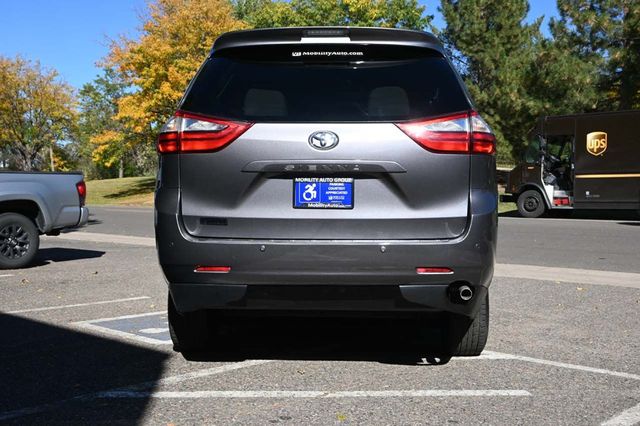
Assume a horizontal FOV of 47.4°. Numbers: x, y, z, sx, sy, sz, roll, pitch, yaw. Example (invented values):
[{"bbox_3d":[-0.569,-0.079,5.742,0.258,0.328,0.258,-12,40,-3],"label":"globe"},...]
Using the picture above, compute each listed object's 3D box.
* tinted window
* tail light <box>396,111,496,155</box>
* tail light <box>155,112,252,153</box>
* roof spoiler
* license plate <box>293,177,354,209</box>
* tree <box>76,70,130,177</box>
[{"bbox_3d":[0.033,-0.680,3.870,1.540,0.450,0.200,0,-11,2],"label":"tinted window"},{"bbox_3d":[0.675,-0.415,3.820,0.550,0.230,0.250,0,1,-7],"label":"tail light"},{"bbox_3d":[-0.615,-0.415,3.850,0.550,0.230,0.250,0,1,11],"label":"tail light"},{"bbox_3d":[0.043,-0.905,3.880,1.230,0.135,0.250,0,1,2],"label":"roof spoiler"},{"bbox_3d":[0.020,-0.102,3.680,0.310,0.160,0.020,0,1,2],"label":"license plate"},{"bbox_3d":[-13.435,-5.529,45.000,3.800,6.900,3.800,0,1,2],"label":"tree"}]

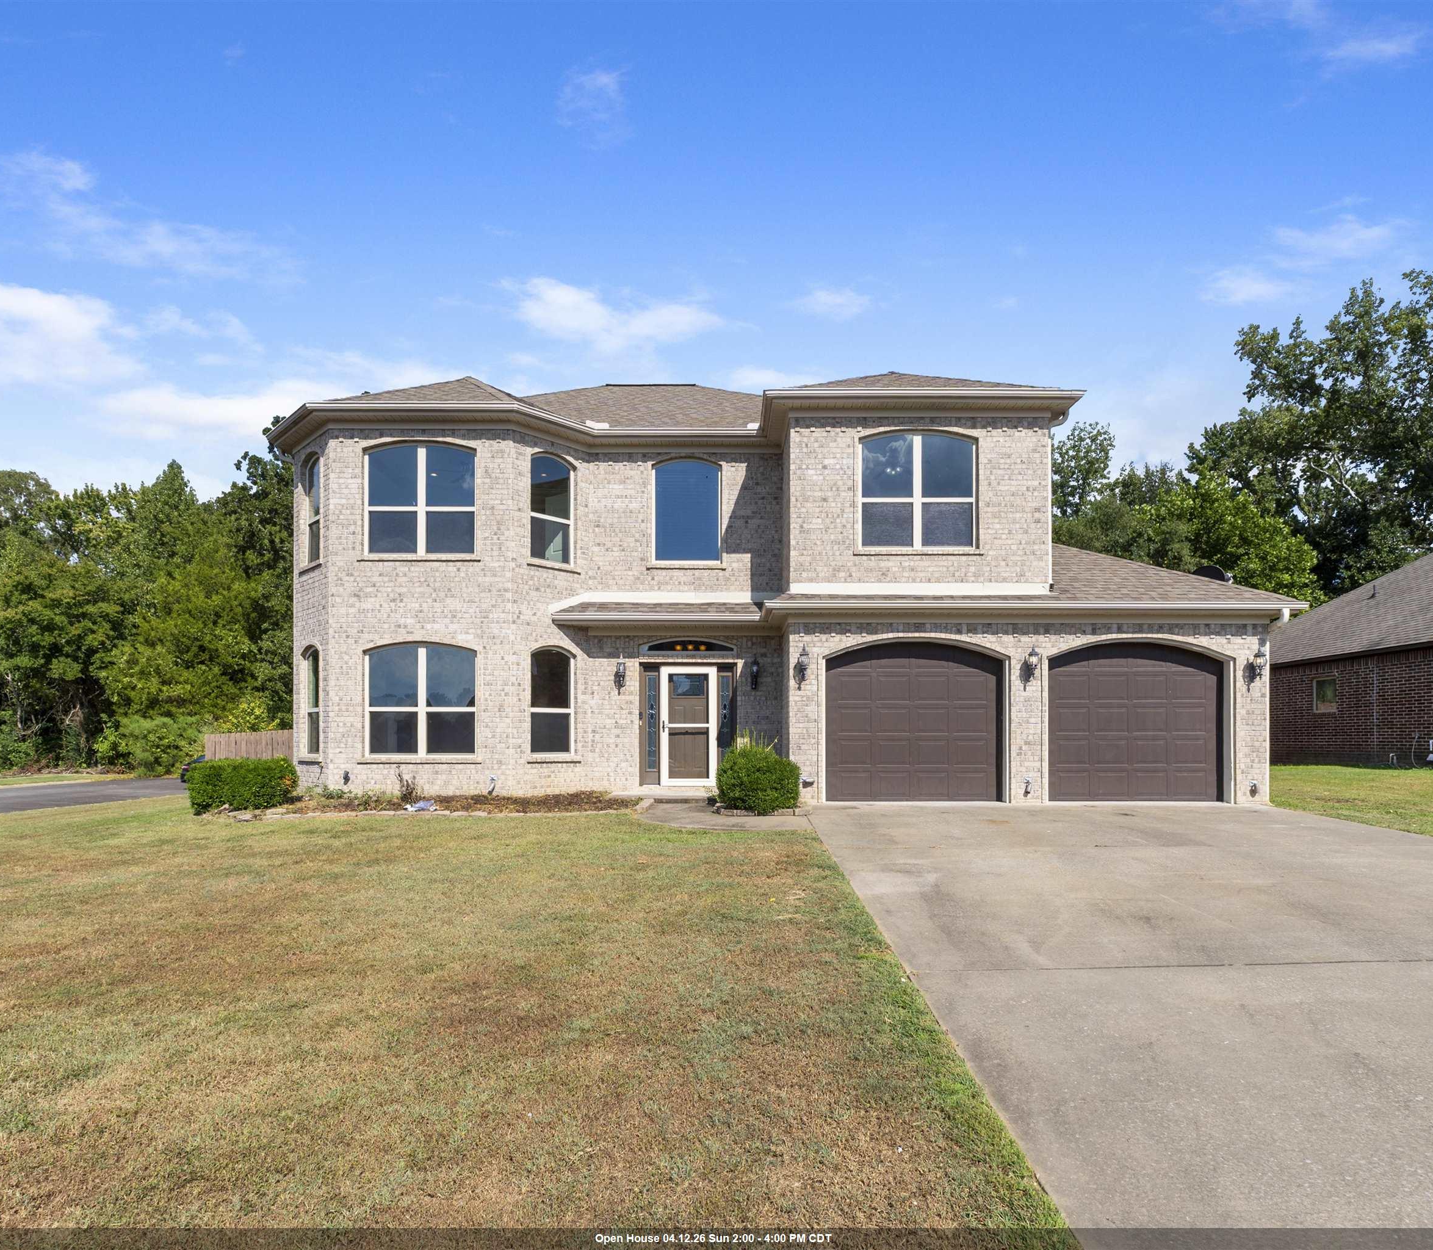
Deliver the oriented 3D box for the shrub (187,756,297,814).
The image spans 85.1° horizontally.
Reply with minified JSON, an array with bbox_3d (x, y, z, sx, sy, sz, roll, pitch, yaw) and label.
[{"bbox_3d":[-6.650,2.250,10.950,1.220,0.780,1.050,0,-5,0],"label":"shrub"}]

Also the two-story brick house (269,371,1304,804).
[{"bbox_3d":[0.420,-1.150,16.900,15.600,8.600,11.500,0,-5,0],"label":"two-story brick house"}]

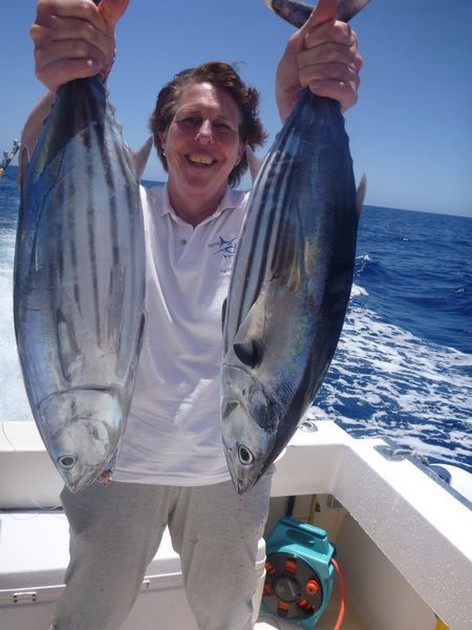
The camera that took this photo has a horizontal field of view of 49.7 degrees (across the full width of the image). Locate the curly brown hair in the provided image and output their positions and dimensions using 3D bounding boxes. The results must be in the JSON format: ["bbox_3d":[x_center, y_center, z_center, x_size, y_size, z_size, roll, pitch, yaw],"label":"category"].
[{"bbox_3d":[-0.059,-0.390,1.070,0.225,0.240,0.215,8,12,-4],"label":"curly brown hair"}]

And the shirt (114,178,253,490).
[{"bbox_3d":[-0.112,0.035,1.165,0.520,0.670,0.290,5,14,-2],"label":"shirt"}]

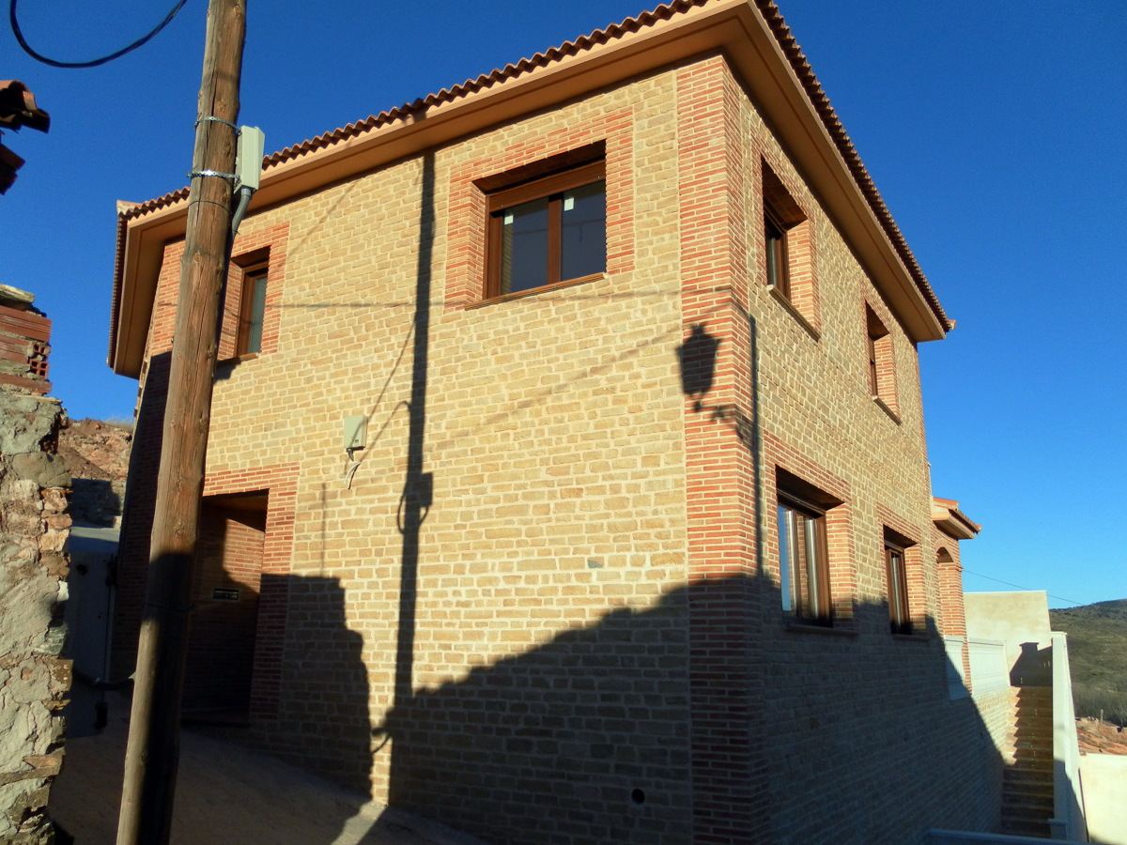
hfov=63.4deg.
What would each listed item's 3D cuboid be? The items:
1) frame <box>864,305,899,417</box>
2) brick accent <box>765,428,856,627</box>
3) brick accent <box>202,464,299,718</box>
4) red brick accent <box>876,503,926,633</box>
[{"bbox_3d":[4.212,-0.810,12.366,0.210,1.285,1.441,-8,-17,30],"label":"frame"},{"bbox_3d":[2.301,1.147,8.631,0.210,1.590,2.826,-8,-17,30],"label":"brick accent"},{"bbox_3d":[-3.538,1.811,9.818,1.988,2.588,0.250,-8,-17,31],"label":"brick accent"},{"bbox_3d":[4.380,2.007,11.982,0.210,1.534,2.677,-8,-17,30],"label":"red brick accent"}]

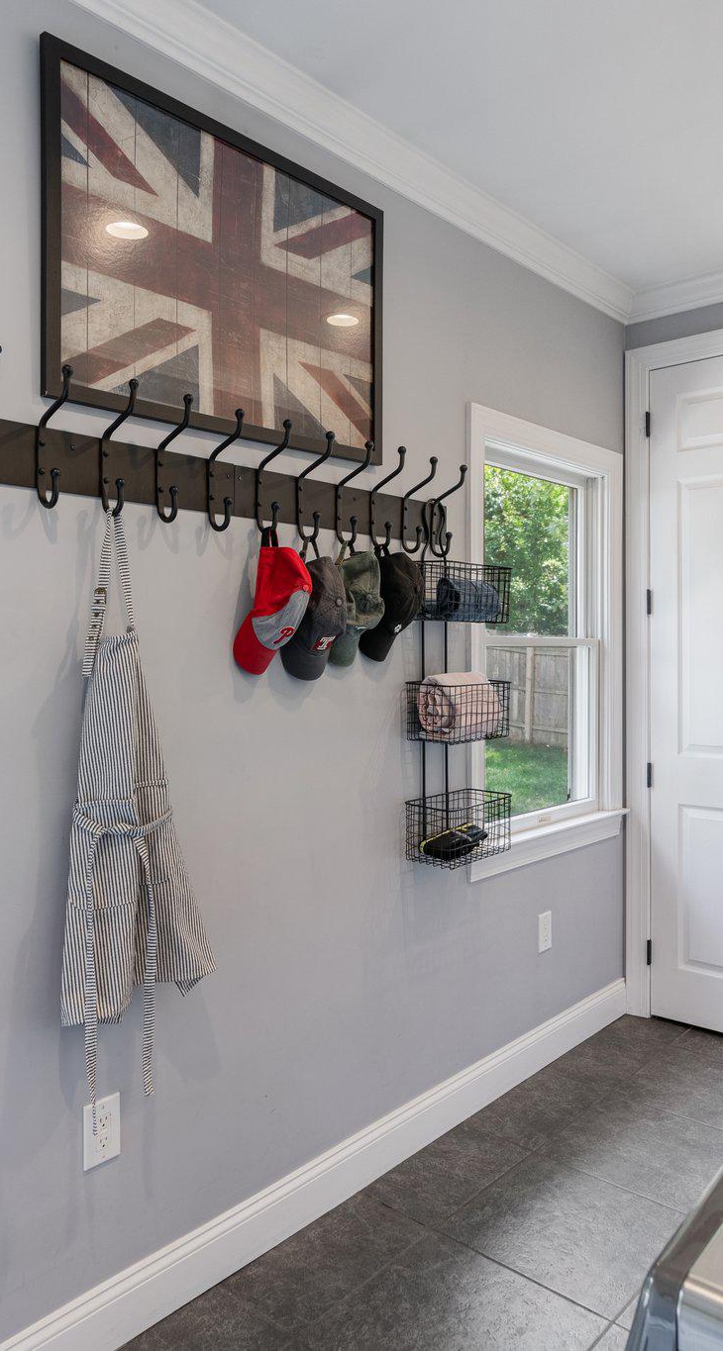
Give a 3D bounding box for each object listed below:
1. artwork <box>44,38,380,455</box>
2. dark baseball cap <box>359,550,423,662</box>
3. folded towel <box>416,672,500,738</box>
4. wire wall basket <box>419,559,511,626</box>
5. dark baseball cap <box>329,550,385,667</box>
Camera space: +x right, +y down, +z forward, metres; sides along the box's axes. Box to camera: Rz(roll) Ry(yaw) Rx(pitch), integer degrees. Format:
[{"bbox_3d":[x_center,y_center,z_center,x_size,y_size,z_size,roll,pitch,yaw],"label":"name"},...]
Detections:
[{"bbox_3d":[-0.275,-0.876,2.038,0.028,0.671,0.962,1,1,43],"label":"artwork"},{"bbox_3d":[0.082,-0.171,2.260,0.130,0.260,0.155,14,8,31],"label":"dark baseball cap"},{"bbox_3d":[0.273,0.081,2.492,0.124,0.165,0.229,1,1,41],"label":"folded towel"},{"bbox_3d":[0.274,-0.225,2.485,0.160,0.155,0.285,1,1,43],"label":"wire wall basket"},{"bbox_3d":[-0.004,-0.156,2.201,0.170,0.270,0.135,0,9,-33],"label":"dark baseball cap"}]

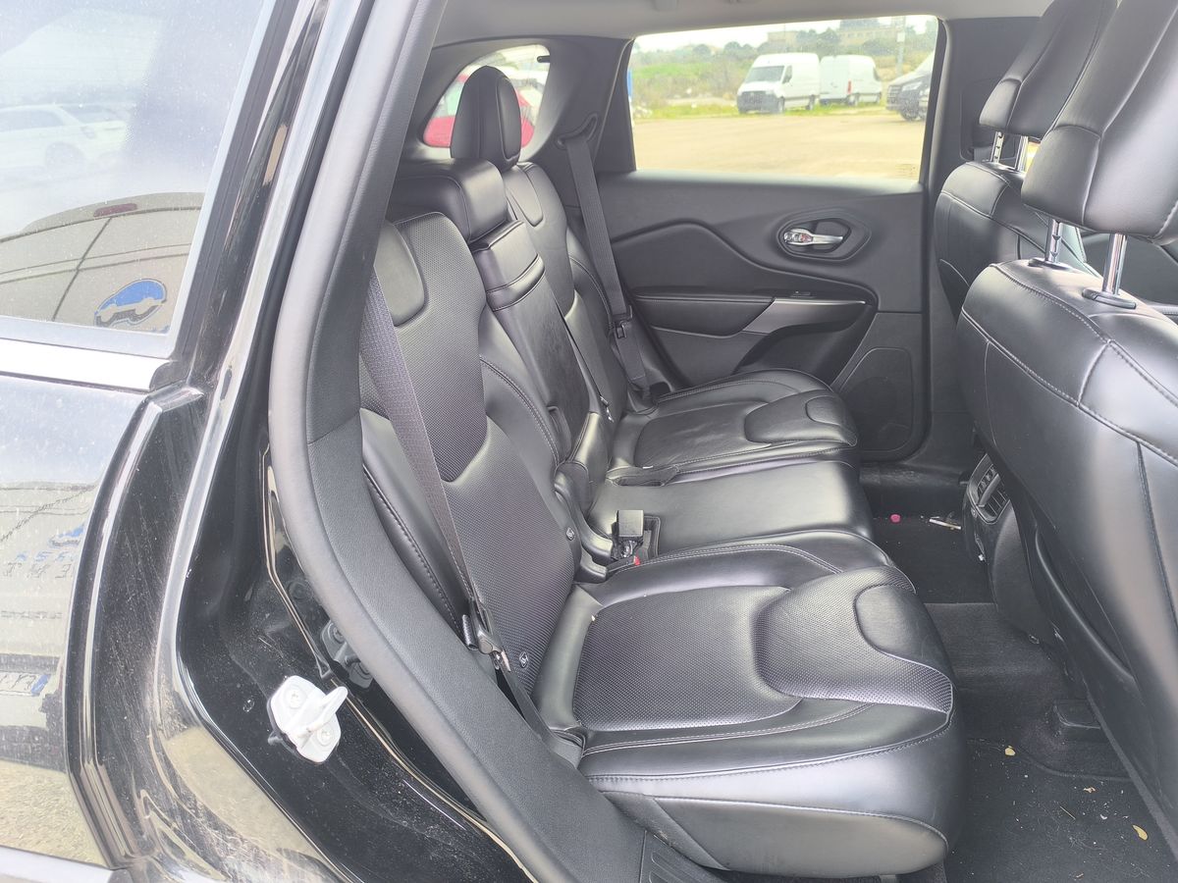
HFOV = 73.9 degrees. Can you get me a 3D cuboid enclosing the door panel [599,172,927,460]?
[{"bbox_3d":[0.415,-0.293,1.928,0.816,0.689,0.122,5,25,10],"label":"door panel"}]

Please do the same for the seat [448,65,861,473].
[{"bbox_3d":[0.150,-0.307,1.613,0.847,0.836,0.525,5,25,10],"label":"seat"}]

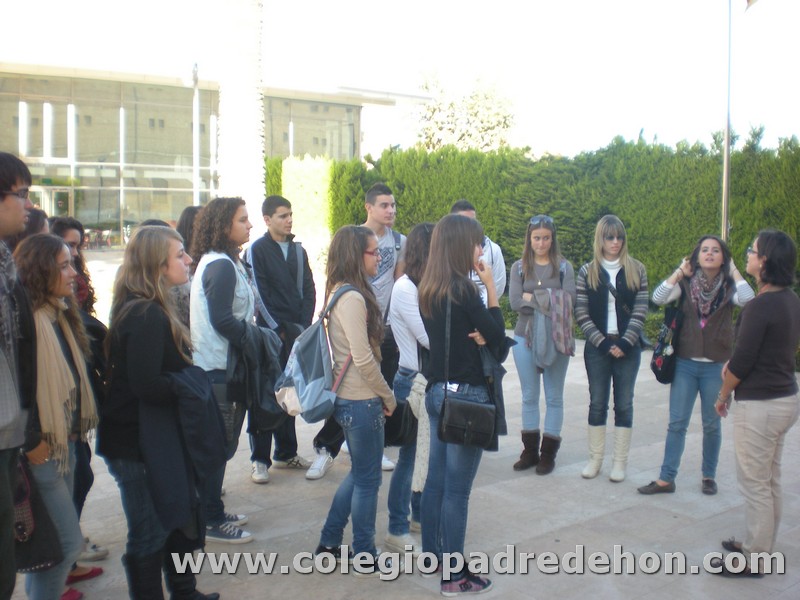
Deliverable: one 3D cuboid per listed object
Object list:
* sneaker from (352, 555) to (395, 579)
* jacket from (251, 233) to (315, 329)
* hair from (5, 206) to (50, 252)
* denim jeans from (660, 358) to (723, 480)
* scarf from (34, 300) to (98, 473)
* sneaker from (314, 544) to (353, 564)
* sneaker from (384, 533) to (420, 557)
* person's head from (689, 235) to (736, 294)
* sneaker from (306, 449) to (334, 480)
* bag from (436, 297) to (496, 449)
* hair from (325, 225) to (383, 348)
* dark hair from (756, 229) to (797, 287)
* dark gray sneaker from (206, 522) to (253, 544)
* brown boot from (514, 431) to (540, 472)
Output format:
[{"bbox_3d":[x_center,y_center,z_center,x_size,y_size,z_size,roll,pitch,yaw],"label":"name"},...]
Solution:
[{"bbox_3d":[-0.109,1.210,4.070,0.255,0.100,0.095,-1,5,-16],"label":"sneaker"},{"bbox_3d":[-0.747,-0.104,5.536,0.450,0.620,0.270,-3,6,-30],"label":"jacket"},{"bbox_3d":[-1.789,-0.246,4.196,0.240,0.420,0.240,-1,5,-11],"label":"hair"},{"bbox_3d":[1.756,0.723,5.310,0.370,0.740,0.250,2,5,15],"label":"denim jeans"},{"bbox_3d":[-1.230,0.315,3.240,0.180,0.630,0.230,4,6,30],"label":"scarf"},{"bbox_3d":[-0.284,1.195,4.210,0.255,0.100,0.095,2,5,12],"label":"sneaker"},{"bbox_3d":[0.040,1.187,4.330,0.255,0.100,0.095,4,7,36],"label":"sneaker"},{"bbox_3d":[1.845,-0.216,5.200,0.260,0.330,0.240,2,5,21],"label":"person's head"},{"bbox_3d":[-0.503,1.034,5.554,0.105,0.115,0.290,3,5,23],"label":"sneaker"},{"bbox_3d":[0.282,0.299,3.720,0.250,0.640,0.150,0,5,-3],"label":"bag"},{"bbox_3d":[-0.212,-0.061,4.003,0.260,0.560,0.250,-1,6,-15],"label":"hair"},{"bbox_3d":[1.735,-0.196,4.047,0.190,0.260,0.180,4,6,35],"label":"dark hair"},{"bbox_3d":[-0.858,1.145,4.366,0.260,0.100,0.100,1,5,12],"label":"dark gray sneaker"},{"bbox_3d":[0.830,0.965,5.743,0.115,0.240,0.255,4,6,33],"label":"brown boot"}]

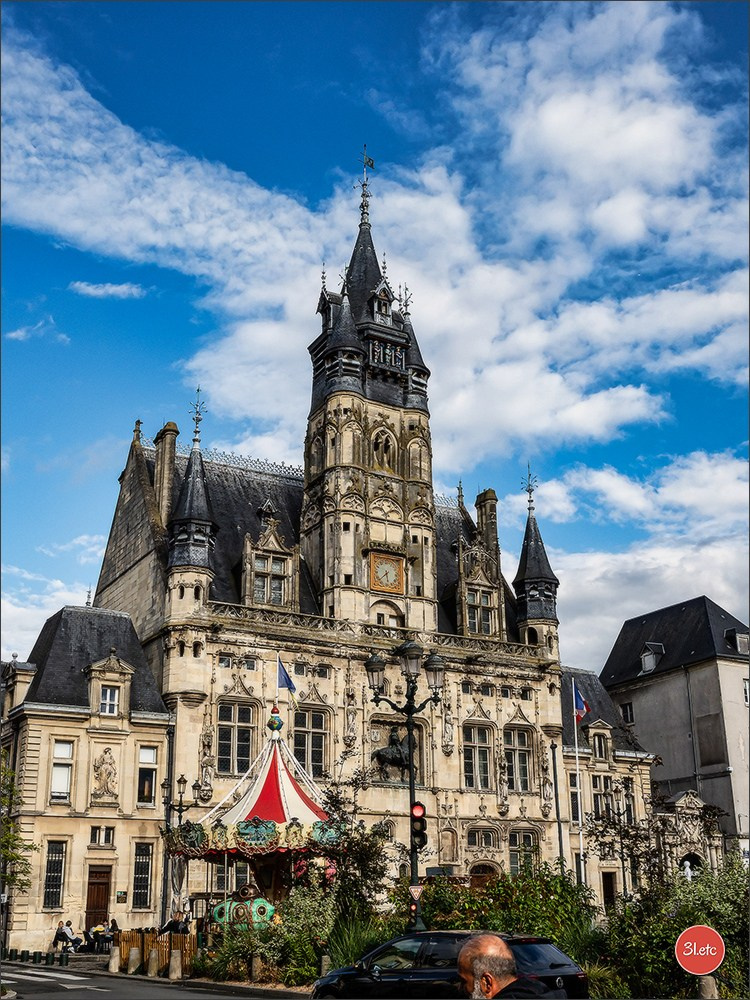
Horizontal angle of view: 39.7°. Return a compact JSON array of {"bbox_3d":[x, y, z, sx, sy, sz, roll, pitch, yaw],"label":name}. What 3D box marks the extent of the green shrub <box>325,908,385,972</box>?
[{"bbox_3d":[-0.437,10.383,24.259,1.400,1.591,1.300,-1,-19,0],"label":"green shrub"}]

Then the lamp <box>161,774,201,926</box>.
[{"bbox_3d":[-7.456,13.558,39.262,1.500,6.200,0.500,10,-22,-28],"label":"lamp"}]

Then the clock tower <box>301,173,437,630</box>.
[{"bbox_3d":[-0.345,-7.992,63.829,6.200,32.736,6.000,10,-22,-28],"label":"clock tower"}]

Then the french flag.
[{"bbox_3d":[9.717,9.595,49.306,0.850,1.880,0.400,-1,-19,0],"label":"french flag"}]

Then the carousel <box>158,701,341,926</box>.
[{"bbox_3d":[-3.323,11.039,34.829,7.400,8.164,7.400,-1,-19,0],"label":"carousel"}]

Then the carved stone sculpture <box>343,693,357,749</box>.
[{"bbox_3d":[-1.271,10.992,51.845,0.600,2.754,0.500,10,-22,-28],"label":"carved stone sculpture"}]

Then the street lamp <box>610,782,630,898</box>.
[{"bbox_3d":[11.312,16.417,47.598,1.600,6.747,0.500,9,-21,-27],"label":"street lamp"}]

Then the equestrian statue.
[{"bbox_3d":[0.938,12.576,51.440,2.600,2.702,0.900,9,-21,-27],"label":"equestrian statue"}]

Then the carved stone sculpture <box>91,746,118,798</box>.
[{"bbox_3d":[-11.905,12.037,45.941,1.000,2.232,0.400,10,-22,-28],"label":"carved stone sculpture"}]

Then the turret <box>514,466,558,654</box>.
[{"bbox_3d":[9.687,3.542,61.912,2.600,11.619,2.600,-1,-19,0],"label":"turret"}]

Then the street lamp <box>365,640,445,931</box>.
[{"bbox_3d":[0.819,6.783,23.201,1.850,7.376,0.550,-1,-19,0],"label":"street lamp"}]

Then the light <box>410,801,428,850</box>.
[{"bbox_3d":[0.800,5.853,18.700,0.270,0.833,0.300,10,-22,-28],"label":"light"}]

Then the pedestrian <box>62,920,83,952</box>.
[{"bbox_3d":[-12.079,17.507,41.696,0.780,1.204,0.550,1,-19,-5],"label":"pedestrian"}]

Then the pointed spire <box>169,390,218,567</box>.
[{"bbox_3d":[-9.256,-1.151,52.694,2.500,9.692,2.500,10,-22,-28],"label":"pointed spire"}]

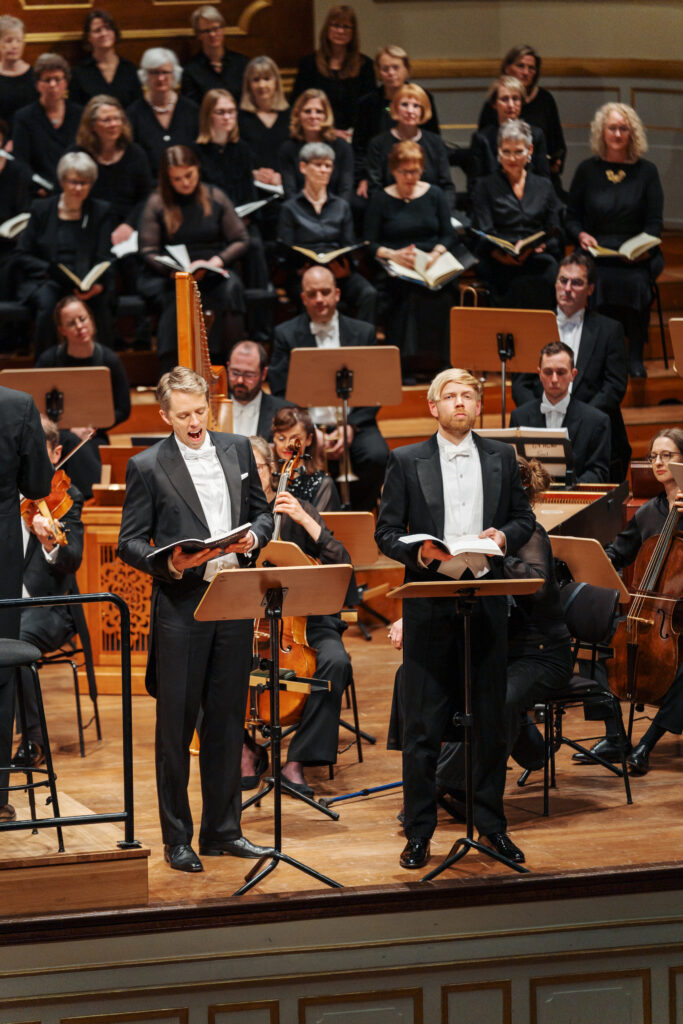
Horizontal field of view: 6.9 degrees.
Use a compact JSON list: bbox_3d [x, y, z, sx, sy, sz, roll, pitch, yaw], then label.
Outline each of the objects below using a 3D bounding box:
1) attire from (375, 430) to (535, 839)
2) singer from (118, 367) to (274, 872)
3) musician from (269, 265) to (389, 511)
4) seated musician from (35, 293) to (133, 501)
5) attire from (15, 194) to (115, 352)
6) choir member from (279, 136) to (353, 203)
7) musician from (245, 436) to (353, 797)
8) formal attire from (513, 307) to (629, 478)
[{"bbox_3d":[0.428,0.443,20.793,0.570,1.490,0.420,-2,9,-10],"label":"attire"},{"bbox_3d":[-0.515,0.373,20.281,0.540,1.794,0.480,-4,9,-22],"label":"singer"},{"bbox_3d":[-0.047,-0.490,26.364,0.570,1.310,0.850,-2,9,-6],"label":"musician"},{"bbox_3d":[-1.234,-0.384,26.687,0.520,1.240,0.720,0,8,2],"label":"seated musician"},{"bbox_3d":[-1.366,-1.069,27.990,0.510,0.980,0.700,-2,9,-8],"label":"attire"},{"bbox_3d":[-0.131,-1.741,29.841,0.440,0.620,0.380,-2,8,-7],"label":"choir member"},{"bbox_3d":[-0.201,0.365,22.400,0.580,1.270,0.850,2,10,18],"label":"musician"},{"bbox_3d":[1.105,-0.521,27.290,0.570,0.900,0.580,0,8,13],"label":"formal attire"}]

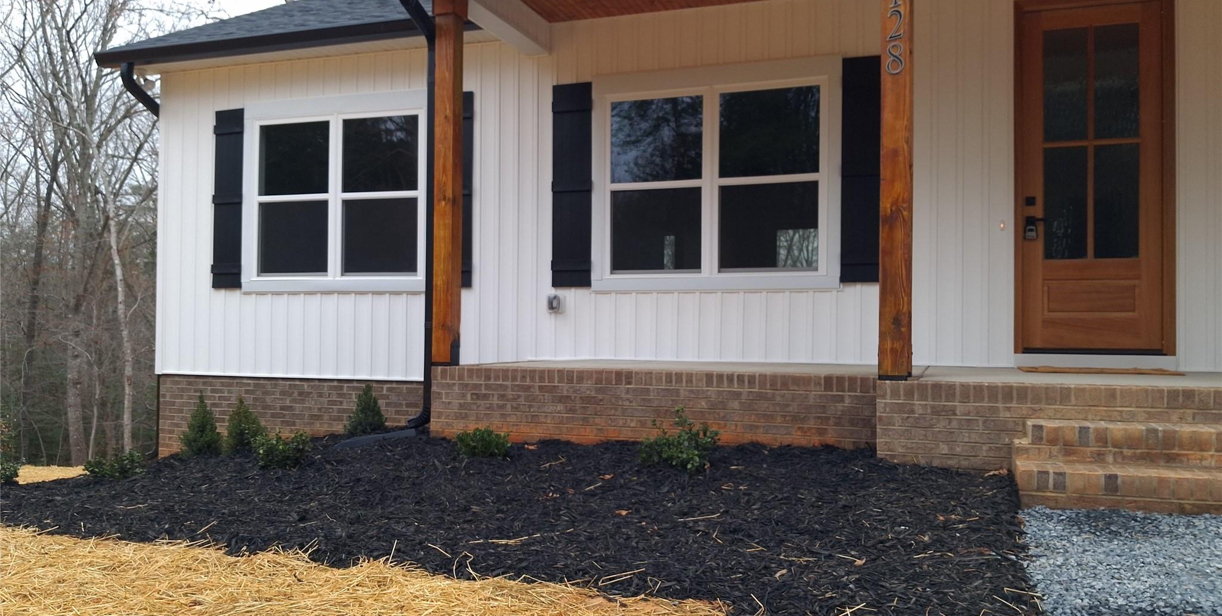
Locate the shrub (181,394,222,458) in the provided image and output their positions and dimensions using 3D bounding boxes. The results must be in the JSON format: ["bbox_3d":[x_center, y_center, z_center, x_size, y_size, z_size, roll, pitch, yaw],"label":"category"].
[{"bbox_3d":[-3.719,1.063,8.652,0.370,0.560,0.370,0,-1,19],"label":"shrub"}]

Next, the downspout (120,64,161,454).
[{"bbox_3d":[-4.608,-0.437,9.336,0.220,3.800,0.500,0,-1,19],"label":"downspout"}]

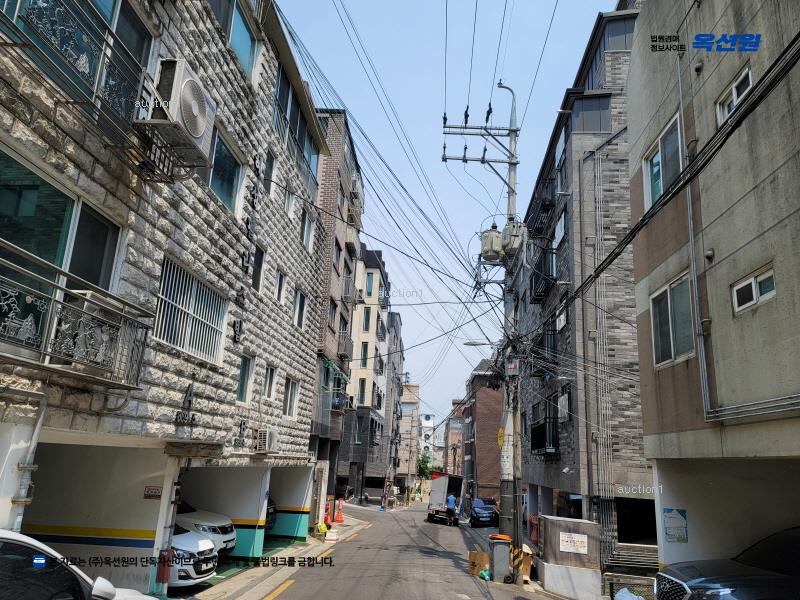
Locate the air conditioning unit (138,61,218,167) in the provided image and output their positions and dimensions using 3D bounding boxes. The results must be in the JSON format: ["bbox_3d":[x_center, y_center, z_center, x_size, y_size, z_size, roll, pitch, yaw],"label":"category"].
[{"bbox_3d":[-2.728,-2.393,7.341,0.320,0.820,0.920,1,-15,6],"label":"air conditioning unit"}]

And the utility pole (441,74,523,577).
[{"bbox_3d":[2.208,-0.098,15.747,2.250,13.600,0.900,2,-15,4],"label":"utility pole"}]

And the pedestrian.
[{"bbox_3d":[2.745,11.067,30.544,0.500,1.690,0.380,1,-15,6],"label":"pedestrian"}]

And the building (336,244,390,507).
[{"bbox_3d":[-5.831,5.888,46.927,9.000,19.100,9.500,1,-15,5],"label":"building"}]

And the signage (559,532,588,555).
[{"bbox_3d":[3.312,4.634,10.997,0.510,0.345,0.020,-4,-17,25],"label":"signage"}]

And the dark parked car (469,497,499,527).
[{"bbox_3d":[4.947,12.399,33.972,1.680,1.520,3.900,1,-18,6],"label":"dark parked car"}]

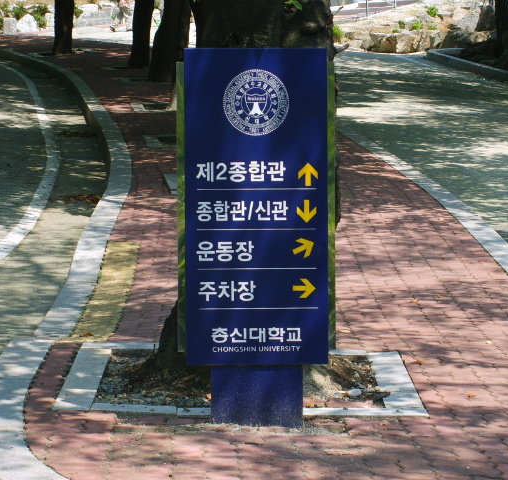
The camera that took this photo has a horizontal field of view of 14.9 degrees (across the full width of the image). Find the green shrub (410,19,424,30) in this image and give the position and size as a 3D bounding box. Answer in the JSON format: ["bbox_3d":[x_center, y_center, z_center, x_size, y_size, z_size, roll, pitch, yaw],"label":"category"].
[{"bbox_3d":[3.622,-4.773,43.000,0.310,0.266,0.300,0,7,5],"label":"green shrub"}]

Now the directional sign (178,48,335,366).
[{"bbox_3d":[0.008,-0.128,7.380,0.600,1.200,0.120,-1,7,-2],"label":"directional sign"}]

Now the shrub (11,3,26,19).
[{"bbox_3d":[-7.218,-7.034,59.500,0.490,0.490,0.460,-1,7,-7],"label":"shrub"}]

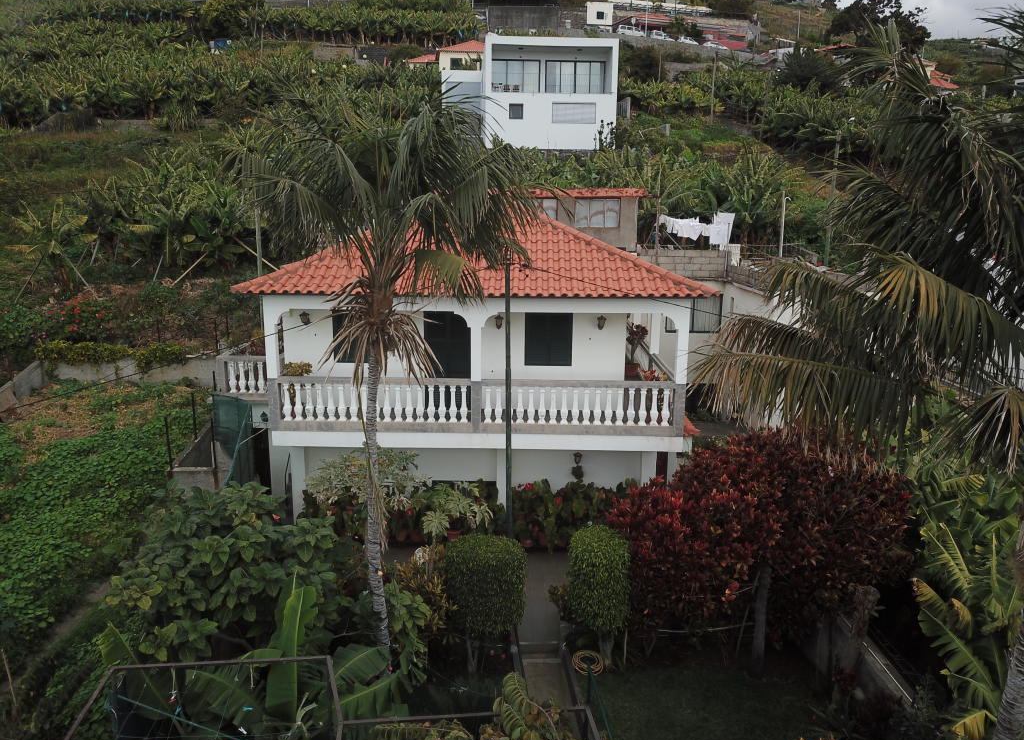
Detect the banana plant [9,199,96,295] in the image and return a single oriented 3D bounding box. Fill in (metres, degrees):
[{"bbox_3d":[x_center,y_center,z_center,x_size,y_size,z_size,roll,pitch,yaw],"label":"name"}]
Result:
[{"bbox_3d":[-14.572,-3.904,24.390,2.400,3.050,2.300,0,9,0],"label":"banana plant"}]

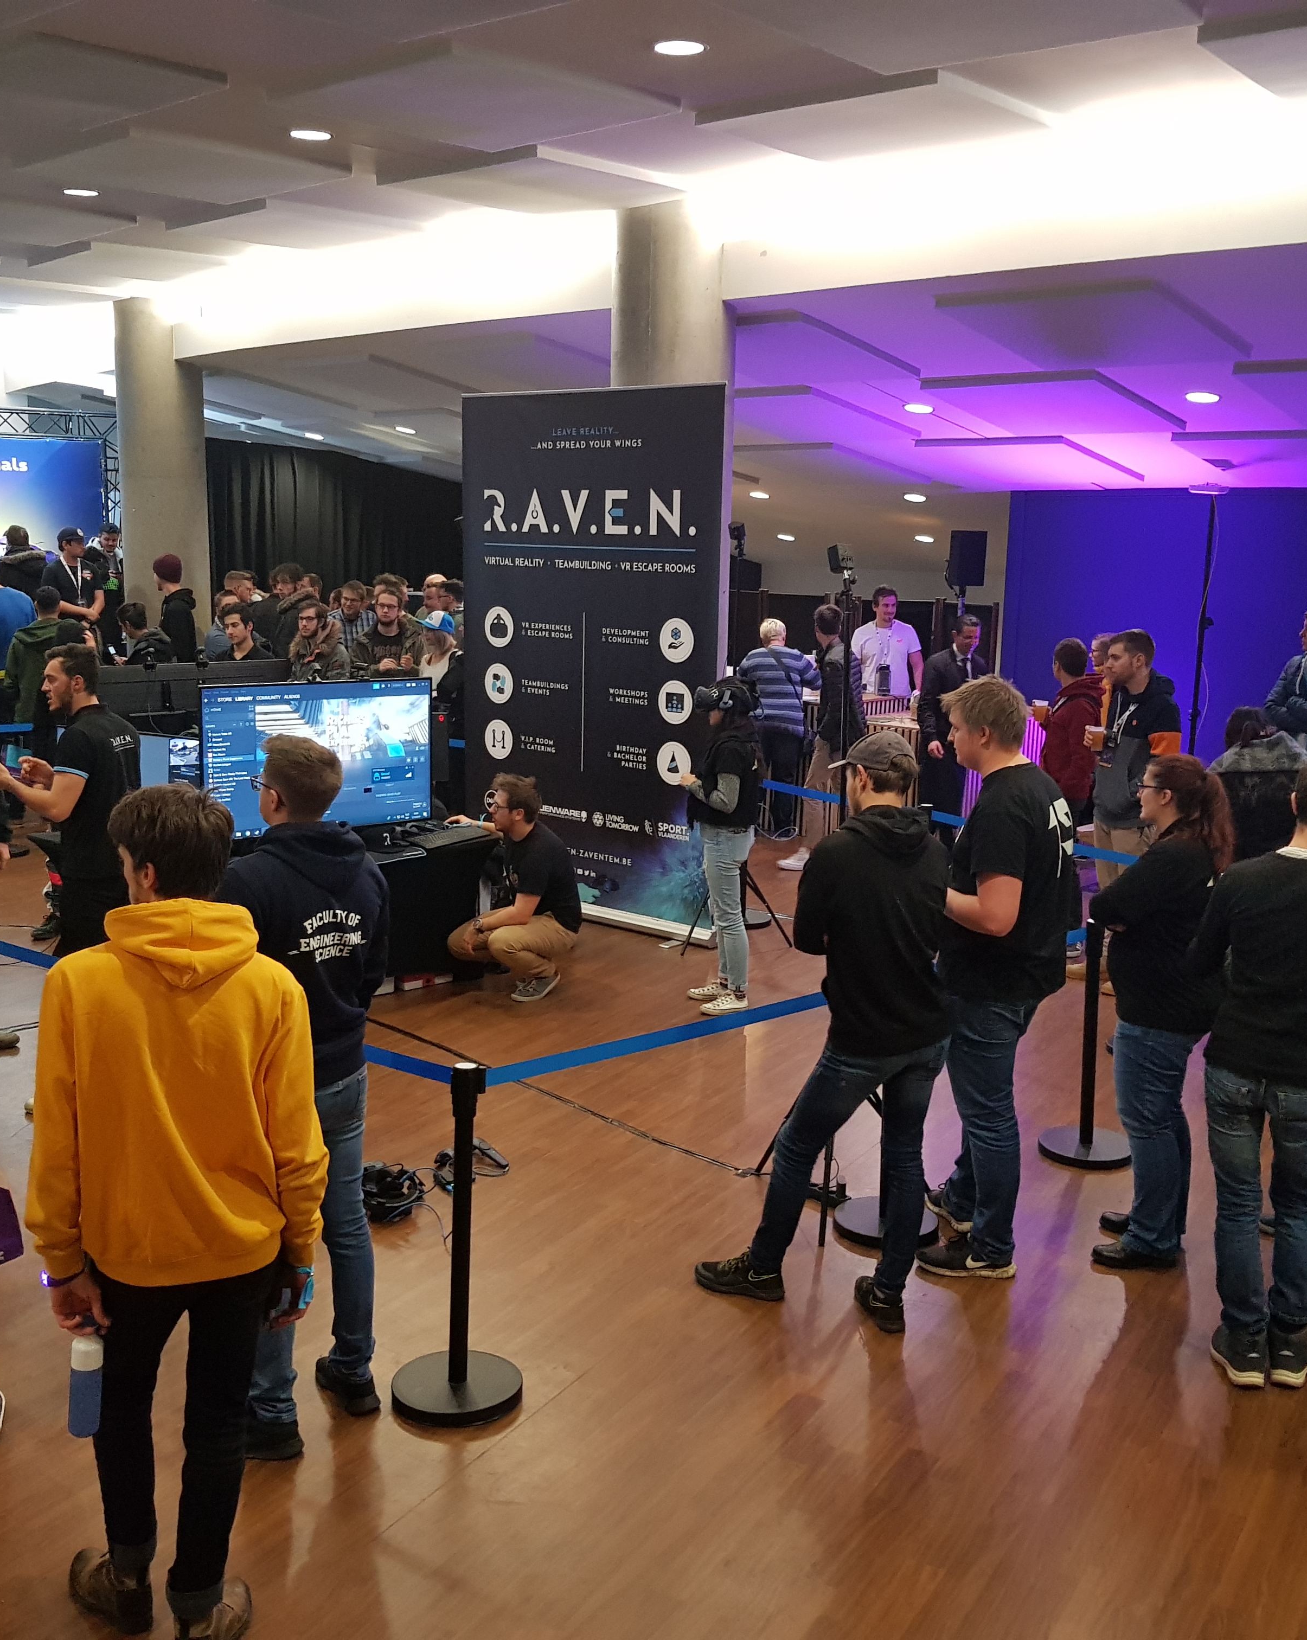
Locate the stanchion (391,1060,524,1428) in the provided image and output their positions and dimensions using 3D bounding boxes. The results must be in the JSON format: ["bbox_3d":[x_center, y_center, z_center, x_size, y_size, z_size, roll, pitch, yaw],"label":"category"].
[{"bbox_3d":[-0.501,1.074,4.295,0.350,0.918,0.350,2,10,0],"label":"stanchion"}]

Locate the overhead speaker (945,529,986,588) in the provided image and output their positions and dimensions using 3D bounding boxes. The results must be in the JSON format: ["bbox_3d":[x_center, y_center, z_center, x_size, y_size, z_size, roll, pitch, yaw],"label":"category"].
[{"bbox_3d":[2.833,-2.348,14.800,0.300,0.495,0.290,-4,11,-26],"label":"overhead speaker"}]

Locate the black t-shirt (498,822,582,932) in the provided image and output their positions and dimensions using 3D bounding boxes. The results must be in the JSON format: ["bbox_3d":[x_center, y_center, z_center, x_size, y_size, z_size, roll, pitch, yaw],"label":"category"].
[{"bbox_3d":[-0.563,0.277,8.200,0.320,0.550,0.450,-18,16,-16],"label":"black t-shirt"}]

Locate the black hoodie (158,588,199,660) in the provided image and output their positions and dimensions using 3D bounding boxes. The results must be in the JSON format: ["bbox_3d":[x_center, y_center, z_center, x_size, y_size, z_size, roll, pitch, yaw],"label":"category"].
[{"bbox_3d":[-3.506,-1.367,12.161,0.310,0.700,0.450,4,11,17],"label":"black hoodie"}]

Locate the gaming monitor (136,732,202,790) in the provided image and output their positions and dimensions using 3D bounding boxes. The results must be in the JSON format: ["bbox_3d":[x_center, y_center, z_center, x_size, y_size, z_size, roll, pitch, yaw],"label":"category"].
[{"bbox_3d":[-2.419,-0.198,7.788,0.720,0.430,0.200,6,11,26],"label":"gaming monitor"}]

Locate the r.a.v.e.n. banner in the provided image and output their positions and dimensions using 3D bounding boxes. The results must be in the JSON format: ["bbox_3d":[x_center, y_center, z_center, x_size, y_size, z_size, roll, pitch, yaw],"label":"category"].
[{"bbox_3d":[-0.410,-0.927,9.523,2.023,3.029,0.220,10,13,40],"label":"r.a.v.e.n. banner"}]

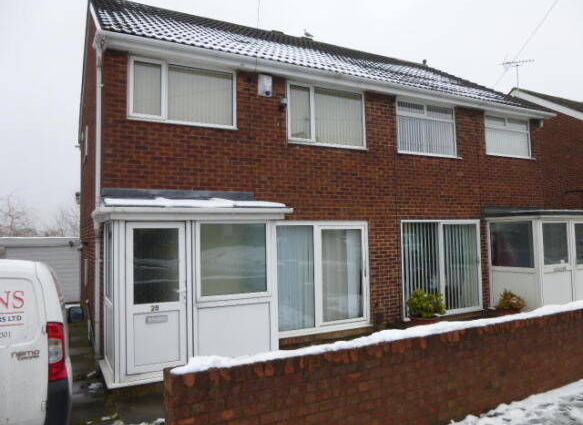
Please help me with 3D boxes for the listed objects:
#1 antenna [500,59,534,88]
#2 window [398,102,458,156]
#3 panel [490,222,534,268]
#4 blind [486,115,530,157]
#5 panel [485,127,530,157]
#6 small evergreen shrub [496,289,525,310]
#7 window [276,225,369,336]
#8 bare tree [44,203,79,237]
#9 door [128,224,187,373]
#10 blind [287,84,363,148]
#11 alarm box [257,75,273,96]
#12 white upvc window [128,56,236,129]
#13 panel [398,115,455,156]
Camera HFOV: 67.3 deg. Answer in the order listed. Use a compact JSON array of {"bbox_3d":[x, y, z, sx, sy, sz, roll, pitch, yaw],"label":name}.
[{"bbox_3d":[9.189,-5.631,17.800,1.280,1.220,0.400,-2,-3,21],"label":"antenna"},{"bbox_3d":[3.047,-1.839,9.734,1.622,1.066,0.080,0,-3,-27],"label":"window"},{"bbox_3d":[4.881,0.720,9.719,0.030,0.972,1.037,0,-3,-27],"label":"panel"},{"bbox_3d":[5.452,-1.891,10.988,1.680,0.950,0.080,0,-3,-28],"label":"blind"},{"bbox_3d":[5.367,-1.721,10.831,1.630,0.650,0.050,0,-3,-28],"label":"panel"},{"bbox_3d":[4.559,1.803,9.063,0.570,0.460,0.550,0,-3,-28],"label":"small evergreen shrub"},{"bbox_3d":[0.595,1.212,8.308,1.894,1.850,0.090,0,-3,-27],"label":"window"},{"bbox_3d":[-15.418,1.676,30.000,3.600,4.706,3.600,0,-3,-27],"label":"bare tree"},{"bbox_3d":[-1.715,1.075,5.604,0.745,1.870,0.070,0,-3,-28],"label":"door"},{"bbox_3d":[0.710,-1.834,8.407,1.752,1.158,0.080,0,-3,-27],"label":"blind"},{"bbox_3d":[-0.456,-2.205,7.644,0.235,0.350,0.090,0,-3,-28],"label":"alarm box"},{"bbox_3d":[-1.699,-1.904,7.070,1.740,0.985,0.100,0,-3,-28],"label":"white upvc window"},{"bbox_3d":[3.001,-1.677,9.588,1.584,0.778,0.030,0,-3,-27],"label":"panel"}]

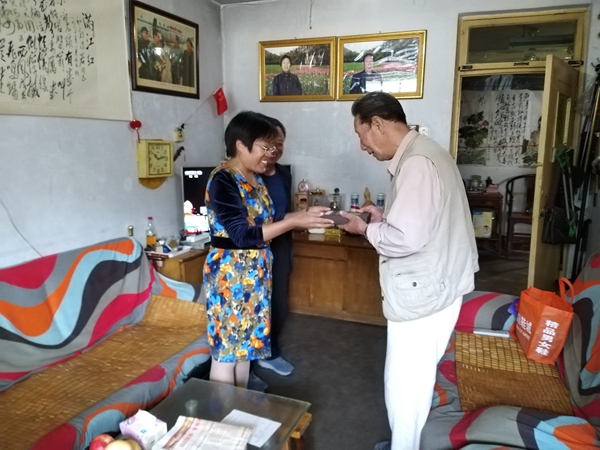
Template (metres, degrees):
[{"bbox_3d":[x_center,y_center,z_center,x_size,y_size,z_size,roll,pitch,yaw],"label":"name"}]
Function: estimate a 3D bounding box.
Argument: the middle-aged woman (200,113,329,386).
[{"bbox_3d":[-0.166,0.299,2.076,0.560,1.600,0.460,6,13,27],"label":"middle-aged woman"}]

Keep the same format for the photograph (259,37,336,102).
[{"bbox_3d":[-0.028,-1.389,4.066,0.727,0.532,0.035,4,16,20],"label":"photograph"}]

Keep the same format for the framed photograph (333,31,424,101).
[{"bbox_3d":[0.678,-1.334,3.813,0.743,0.535,0.035,4,16,20],"label":"framed photograph"}]

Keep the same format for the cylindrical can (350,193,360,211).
[{"bbox_3d":[0.494,-0.197,4.016,0.072,0.160,0.072,4,13,20],"label":"cylindrical can"}]

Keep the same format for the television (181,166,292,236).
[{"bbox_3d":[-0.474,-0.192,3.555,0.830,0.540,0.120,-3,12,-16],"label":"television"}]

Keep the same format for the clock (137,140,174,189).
[{"bbox_3d":[-1.097,-0.460,3.453,0.085,0.370,0.295,5,13,23],"label":"clock"}]

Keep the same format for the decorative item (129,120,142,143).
[{"bbox_3d":[-1.157,-0.663,3.208,0.083,0.160,0.085,4,13,20],"label":"decorative item"}]

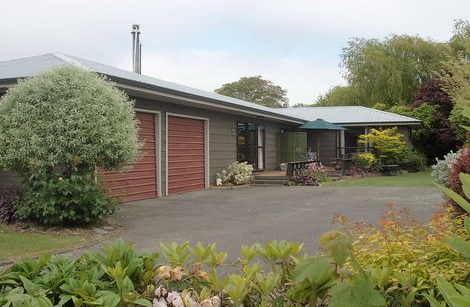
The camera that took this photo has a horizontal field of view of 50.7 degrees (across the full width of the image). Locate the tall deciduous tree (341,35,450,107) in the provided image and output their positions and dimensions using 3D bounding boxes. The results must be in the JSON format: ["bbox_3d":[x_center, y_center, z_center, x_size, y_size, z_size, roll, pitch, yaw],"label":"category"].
[{"bbox_3d":[13.600,-4.600,42.000,9.300,10.800,8.500,0,1,0],"label":"tall deciduous tree"}]

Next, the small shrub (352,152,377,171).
[{"bbox_3d":[6.000,0.430,23.000,1.100,1.000,1.050,0,1,0],"label":"small shrub"}]

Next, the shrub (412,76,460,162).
[{"bbox_3d":[11.800,-1.900,29.000,2.900,5.400,2.900,0,1,0],"label":"shrub"}]

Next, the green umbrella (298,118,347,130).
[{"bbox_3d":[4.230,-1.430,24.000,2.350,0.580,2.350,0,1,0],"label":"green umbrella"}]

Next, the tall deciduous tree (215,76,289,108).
[{"bbox_3d":[1.660,-3.600,50.000,7.500,8.500,7.000,0,1,0],"label":"tall deciduous tree"}]

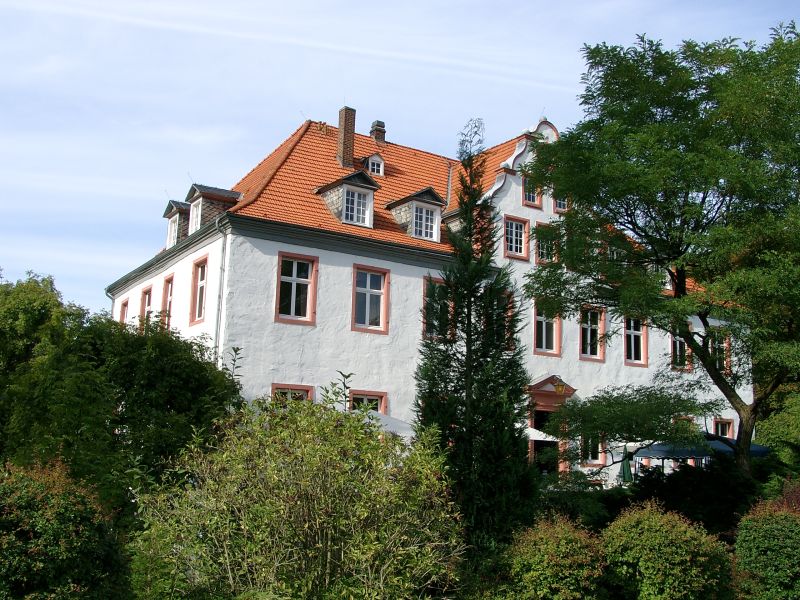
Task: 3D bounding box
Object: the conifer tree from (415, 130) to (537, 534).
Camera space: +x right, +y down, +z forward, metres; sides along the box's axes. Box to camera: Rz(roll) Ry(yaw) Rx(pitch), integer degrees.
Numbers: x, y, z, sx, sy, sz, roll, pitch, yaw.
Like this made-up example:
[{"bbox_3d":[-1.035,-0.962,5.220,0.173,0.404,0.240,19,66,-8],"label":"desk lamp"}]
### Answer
[{"bbox_3d":[1.501,0.372,17.184,2.373,8.544,2.373,1,-11,5],"label":"conifer tree"}]

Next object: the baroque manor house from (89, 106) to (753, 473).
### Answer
[{"bbox_3d":[1.739,0.765,40.598,26.979,16.473,15.708,9,-13,-31],"label":"baroque manor house"}]

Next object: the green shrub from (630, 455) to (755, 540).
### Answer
[{"bbox_3d":[5.407,3.761,15.682,2.206,1.755,2.096,-2,-12,19],"label":"green shrub"}]

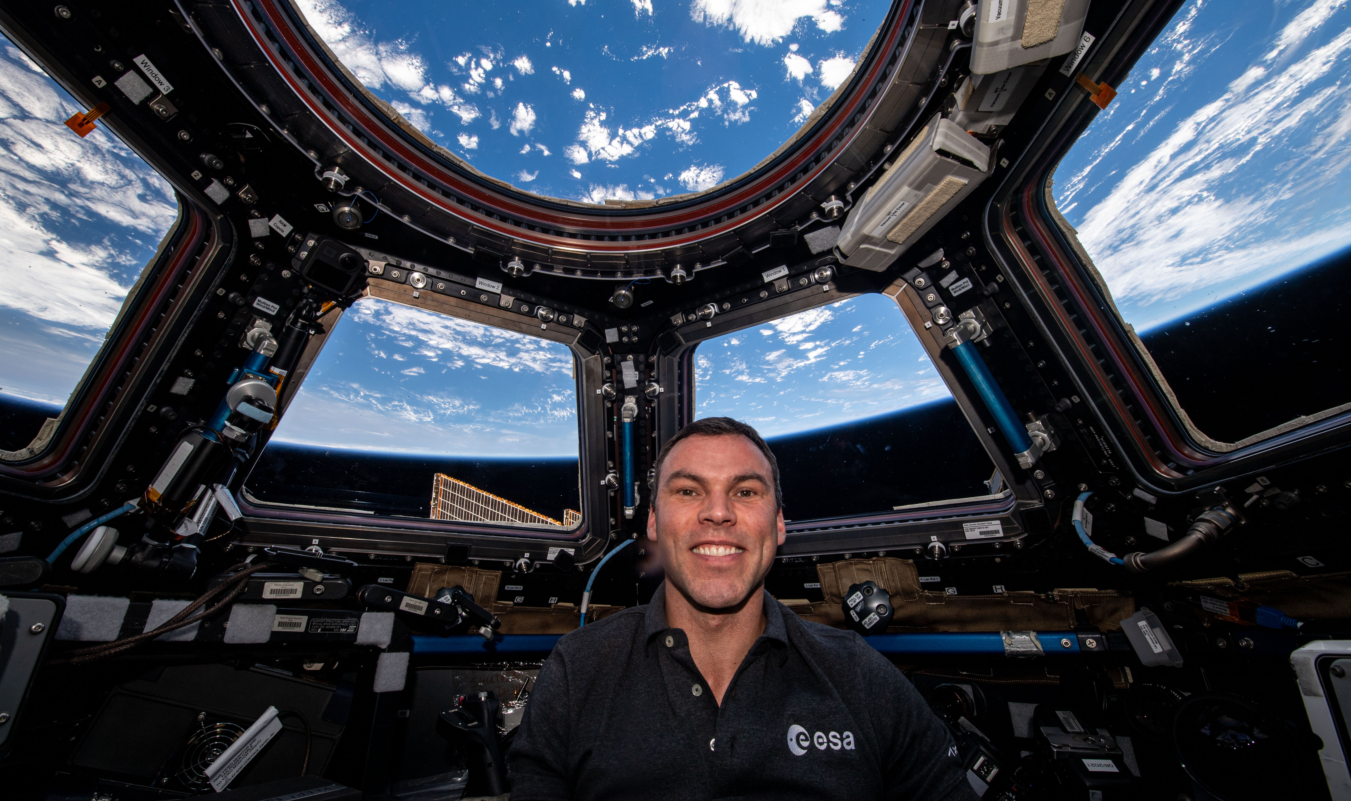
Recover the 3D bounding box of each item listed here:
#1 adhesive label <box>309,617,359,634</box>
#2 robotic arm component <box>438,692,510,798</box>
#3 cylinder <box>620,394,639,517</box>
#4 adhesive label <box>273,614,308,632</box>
[{"bbox_3d":[-0.507,0.335,0.781,0.062,0.020,0.001,20,-30,-38],"label":"adhesive label"},{"bbox_3d":[-0.317,0.539,0.823,0.090,0.140,0.055,-22,-24,15],"label":"robotic arm component"},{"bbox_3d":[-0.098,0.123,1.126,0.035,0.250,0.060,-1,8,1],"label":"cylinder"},{"bbox_3d":[-0.548,0.318,0.748,0.040,0.022,0.001,20,-30,-38],"label":"adhesive label"}]

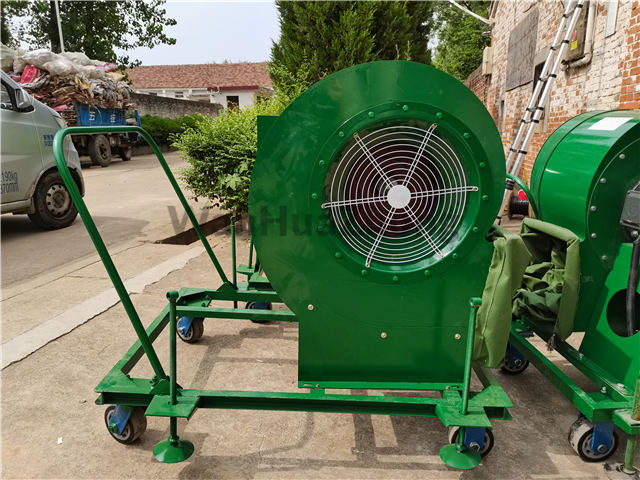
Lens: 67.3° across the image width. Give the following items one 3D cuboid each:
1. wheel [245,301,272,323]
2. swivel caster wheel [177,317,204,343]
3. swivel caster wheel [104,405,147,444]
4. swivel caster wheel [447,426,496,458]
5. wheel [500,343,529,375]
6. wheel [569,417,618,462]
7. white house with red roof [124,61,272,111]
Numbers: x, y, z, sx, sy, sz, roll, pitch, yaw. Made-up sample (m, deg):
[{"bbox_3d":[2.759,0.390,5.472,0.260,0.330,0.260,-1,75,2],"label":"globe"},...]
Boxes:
[{"bbox_3d":[-0.338,0.372,2.700,0.158,0.178,0.078,5,14,13],"label":"wheel"},{"bbox_3d":[-0.652,0.426,2.422,0.158,0.178,0.078,13,17,38],"label":"swivel caster wheel"},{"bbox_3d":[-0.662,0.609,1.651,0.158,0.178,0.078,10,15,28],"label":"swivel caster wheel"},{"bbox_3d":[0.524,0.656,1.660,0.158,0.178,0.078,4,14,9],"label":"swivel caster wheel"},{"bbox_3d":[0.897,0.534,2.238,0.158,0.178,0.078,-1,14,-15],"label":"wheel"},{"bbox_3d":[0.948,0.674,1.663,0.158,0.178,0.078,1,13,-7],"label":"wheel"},{"bbox_3d":[-7.083,-8.737,30.000,12.500,4.500,6.800,8,15,23],"label":"white house with red roof"}]

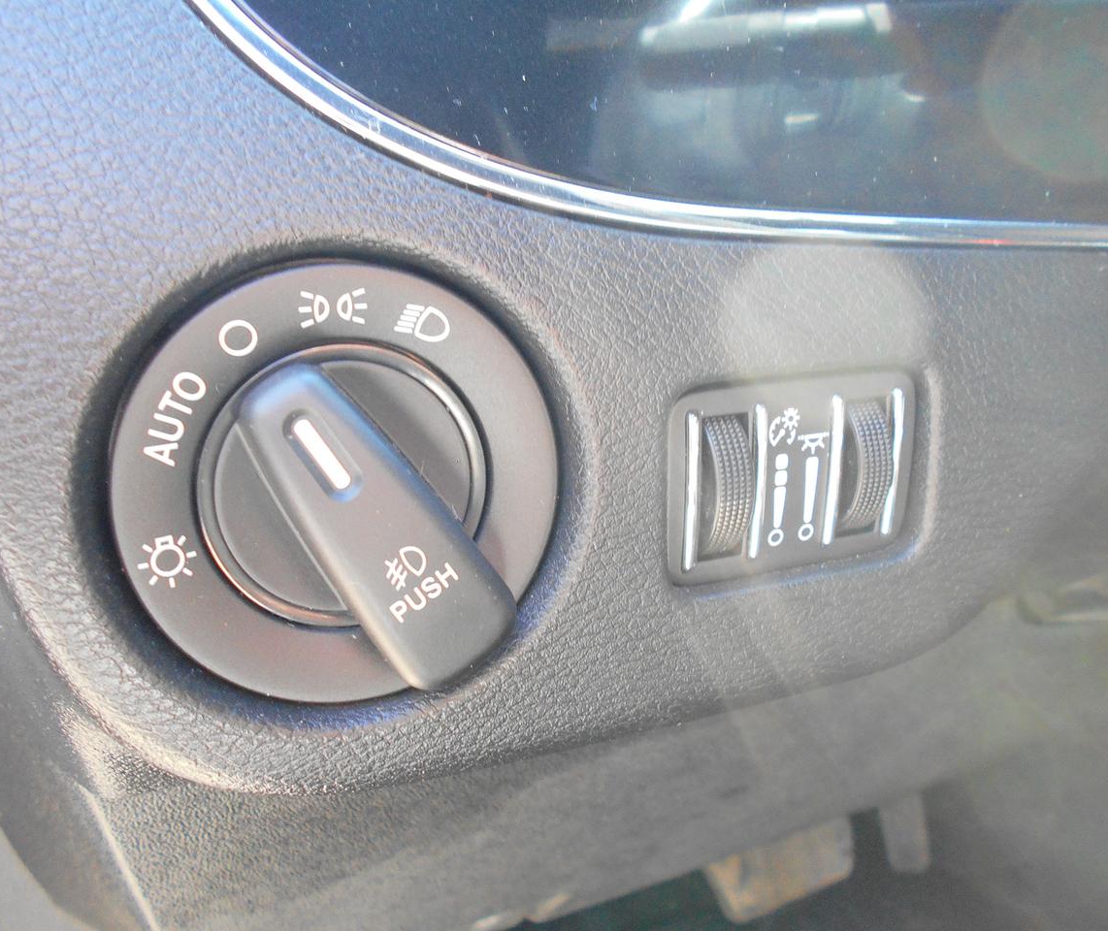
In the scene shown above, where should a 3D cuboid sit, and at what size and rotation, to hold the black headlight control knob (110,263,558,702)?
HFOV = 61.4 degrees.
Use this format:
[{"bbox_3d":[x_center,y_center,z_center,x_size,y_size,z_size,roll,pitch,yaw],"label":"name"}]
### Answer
[{"bbox_3d":[-0.030,0.005,0.147,0.072,0.072,0.022,-8,11,-22],"label":"black headlight control knob"}]

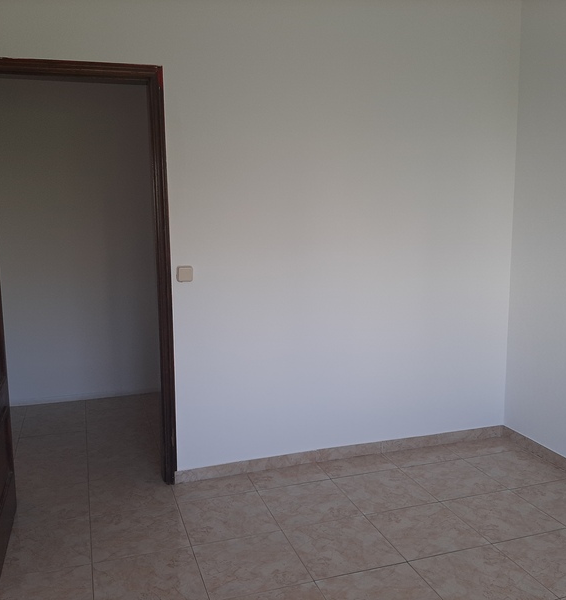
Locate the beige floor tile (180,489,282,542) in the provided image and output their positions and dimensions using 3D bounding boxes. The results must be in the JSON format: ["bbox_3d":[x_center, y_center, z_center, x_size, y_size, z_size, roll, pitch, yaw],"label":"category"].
[{"bbox_3d":[-0.258,1.009,2.890,0.400,0.010,0.400,-3,9,-18],"label":"beige floor tile"}]

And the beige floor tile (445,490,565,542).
[{"bbox_3d":[1.007,0.994,2.881,0.400,0.010,0.400,-3,9,-18],"label":"beige floor tile"}]

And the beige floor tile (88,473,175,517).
[{"bbox_3d":[-0.762,0.977,3.144,0.400,0.010,0.400,-3,9,-18],"label":"beige floor tile"}]

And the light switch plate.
[{"bbox_3d":[-0.484,-0.128,3.099,0.083,0.083,0.012,-3,9,-18],"label":"light switch plate"}]

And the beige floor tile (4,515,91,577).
[{"bbox_3d":[-1.018,1.055,2.646,0.400,0.010,0.400,-3,9,-18],"label":"beige floor tile"}]

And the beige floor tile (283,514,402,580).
[{"bbox_3d":[0.247,1.040,2.636,0.400,0.010,0.400,-3,9,-18],"label":"beige floor tile"}]

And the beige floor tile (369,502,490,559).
[{"bbox_3d":[0.627,1.017,2.759,0.400,0.010,0.400,-3,9,-18],"label":"beige floor tile"}]

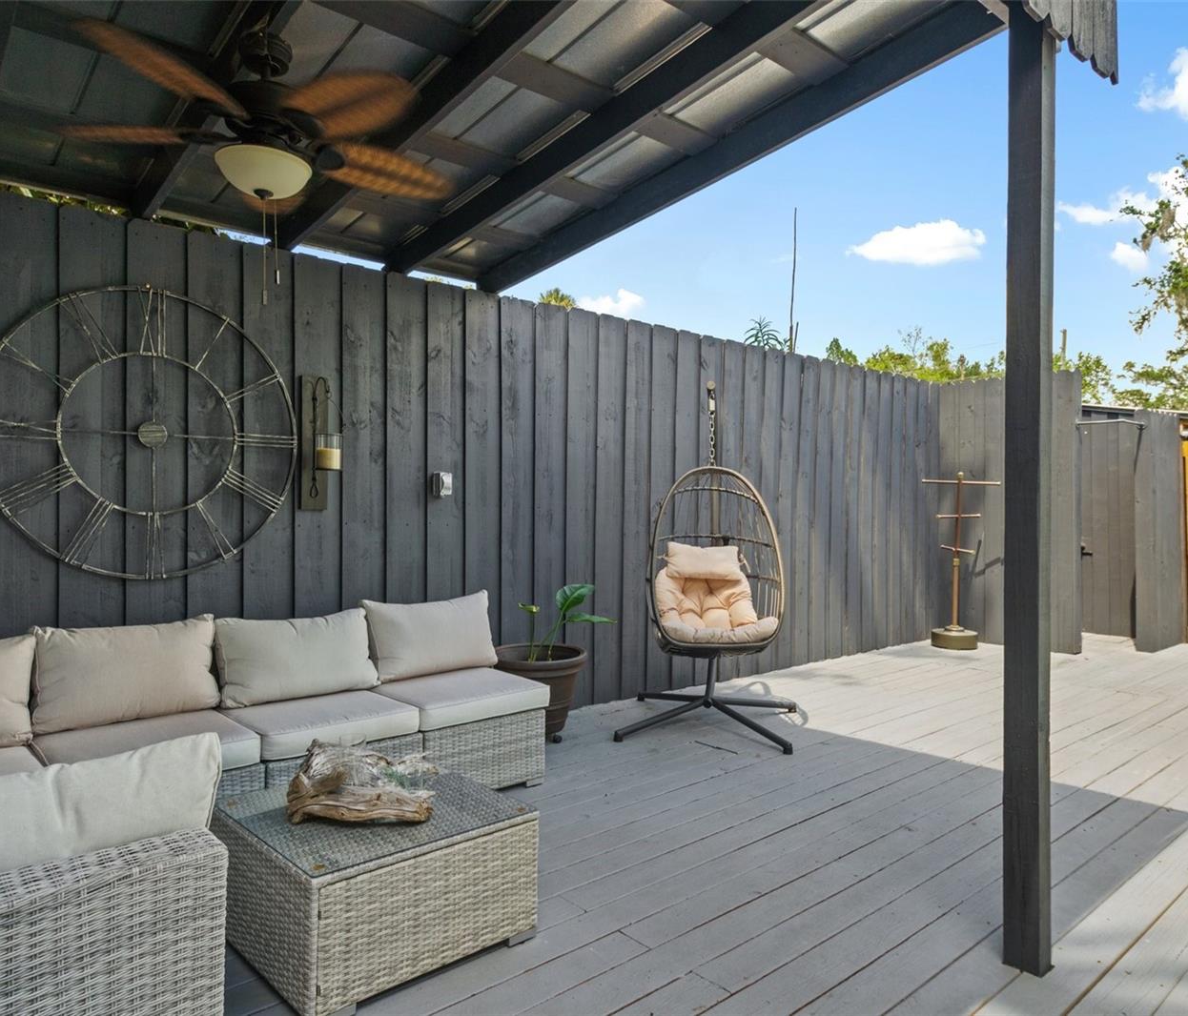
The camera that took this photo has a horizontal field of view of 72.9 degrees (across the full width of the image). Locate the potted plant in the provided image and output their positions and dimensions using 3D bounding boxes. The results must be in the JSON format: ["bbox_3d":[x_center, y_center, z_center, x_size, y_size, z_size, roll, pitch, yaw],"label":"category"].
[{"bbox_3d":[-0.223,0.825,4.341,0.658,0.840,0.546,0,0,0],"label":"potted plant"}]

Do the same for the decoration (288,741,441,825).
[{"bbox_3d":[-0.673,0.810,2.449,0.435,0.182,0.324,0,0,0],"label":"decoration"}]

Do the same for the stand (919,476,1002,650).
[{"bbox_3d":[3.269,0.455,7.216,0.719,1.579,0.627,0,0,6],"label":"stand"}]

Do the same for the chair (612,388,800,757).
[{"bbox_3d":[0.665,0.261,4.635,1.052,1.968,1.063,0,0,2],"label":"chair"}]

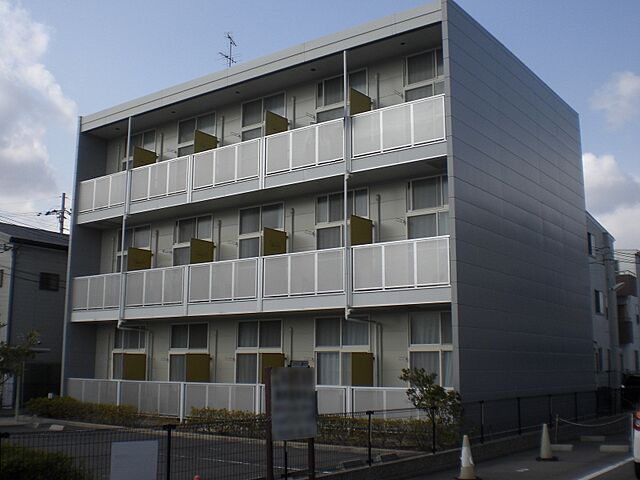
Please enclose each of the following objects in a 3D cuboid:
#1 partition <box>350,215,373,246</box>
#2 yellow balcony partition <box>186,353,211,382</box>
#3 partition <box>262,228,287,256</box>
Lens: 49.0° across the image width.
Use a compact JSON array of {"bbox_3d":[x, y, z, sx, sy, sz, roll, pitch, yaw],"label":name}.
[{"bbox_3d":[1.052,0.297,17.338,0.050,1.720,0.997,-7,-12,35],"label":"partition"},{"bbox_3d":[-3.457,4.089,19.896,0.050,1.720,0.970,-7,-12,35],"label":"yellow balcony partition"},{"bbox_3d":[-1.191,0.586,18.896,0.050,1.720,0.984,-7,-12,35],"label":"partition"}]

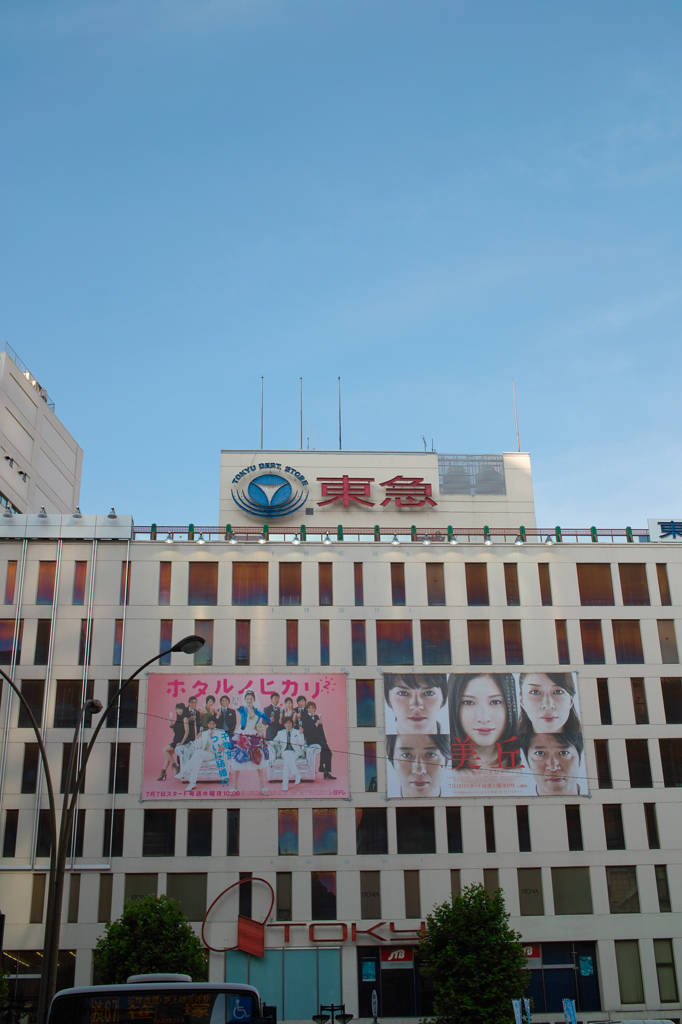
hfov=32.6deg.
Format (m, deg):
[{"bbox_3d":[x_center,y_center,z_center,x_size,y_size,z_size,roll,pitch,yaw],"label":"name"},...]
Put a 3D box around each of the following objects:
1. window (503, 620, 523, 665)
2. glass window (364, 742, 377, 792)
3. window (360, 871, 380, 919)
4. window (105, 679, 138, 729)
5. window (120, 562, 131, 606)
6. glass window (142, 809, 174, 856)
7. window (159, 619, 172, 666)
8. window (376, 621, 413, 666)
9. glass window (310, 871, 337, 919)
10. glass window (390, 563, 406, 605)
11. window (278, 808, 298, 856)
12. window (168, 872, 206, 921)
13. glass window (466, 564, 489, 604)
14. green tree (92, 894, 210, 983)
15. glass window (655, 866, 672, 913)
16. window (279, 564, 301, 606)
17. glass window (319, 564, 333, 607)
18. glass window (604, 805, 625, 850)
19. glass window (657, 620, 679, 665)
[{"bbox_3d":[10.535,7.951,71.130,1.087,2.853,0.150,0,-23,-3],"label":"window"},{"bbox_3d":[1.820,15.438,70.540,0.725,2.992,0.200,0,-22,-4],"label":"glass window"},{"bbox_3d":[1.670,21.315,64.857,1.102,2.555,0.150,0,-23,-3],"label":"window"},{"bbox_3d":[-13.203,11.636,70.677,1.824,2.901,0.150,0,-21,-4],"label":"window"},{"bbox_3d":[-13.167,4.368,71.390,0.531,2.847,0.150,0,-23,-3],"label":"window"},{"bbox_3d":[-10.577,18.771,68.135,1.840,2.673,0.150,0,-21,-4],"label":"glass window"},{"bbox_3d":[-10.498,7.821,70.039,0.711,2.869,0.150,0,-23,-3],"label":"window"},{"bbox_3d":[3.266,7.940,71.017,2.211,2.869,0.200,0,-20,-4],"label":"window"},{"bbox_3d":[-0.963,22.280,67.637,1.406,2.678,0.200,0,-22,-4],"label":"glass window"},{"bbox_3d":[3.679,4.636,74.542,0.856,2.875,0.150,0,-21,-4],"label":"glass window"},{"bbox_3d":[-3.075,18.911,68.820,1.119,2.689,0.200,0,-22,-4],"label":"window"},{"bbox_3d":[-8.682,21.691,65.588,2.299,2.654,0.150,0,-24,-4],"label":"window"},{"bbox_3d":[8.769,4.669,74.888,1.377,2.875,0.150,0,-21,-4],"label":"glass window"},{"bbox_3d":[-7.113,17.825,43.128,4.268,7.023,4.268,0,-24,-4],"label":"green tree"},{"bbox_3d":[18.202,21.268,65.780,0.648,2.513,0.150,0,-23,-3],"label":"glass window"},{"bbox_3d":[-3.236,4.638,75.052,1.430,2.907,0.150,0,-23,-4],"label":"window"},{"bbox_3d":[-0.935,4.568,73.722,0.883,2.923,0.150,0,-24,-4],"label":"glass window"},{"bbox_3d":[16.408,18.946,69.971,1.111,2.673,0.150,0,-21,-4],"label":"glass window"},{"bbox_3d":[20.240,8.000,72.155,1.059,2.840,0.200,0,-20,-4],"label":"glass window"}]

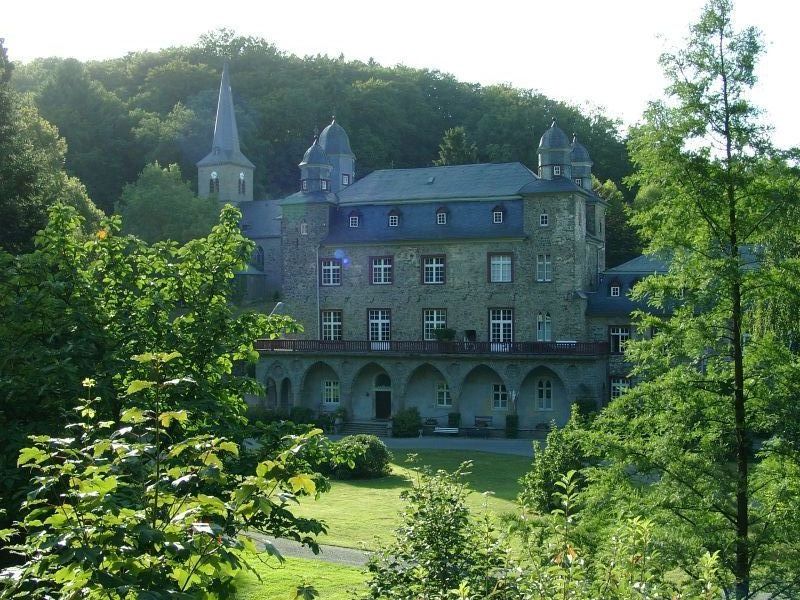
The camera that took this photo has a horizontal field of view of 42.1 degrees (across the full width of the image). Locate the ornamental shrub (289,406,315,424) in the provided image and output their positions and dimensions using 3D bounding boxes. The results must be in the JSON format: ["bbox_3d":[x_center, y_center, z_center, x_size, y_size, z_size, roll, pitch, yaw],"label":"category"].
[{"bbox_3d":[-7.205,8.558,76.073,1.850,1.600,1.500,-1,-1,23],"label":"ornamental shrub"}]

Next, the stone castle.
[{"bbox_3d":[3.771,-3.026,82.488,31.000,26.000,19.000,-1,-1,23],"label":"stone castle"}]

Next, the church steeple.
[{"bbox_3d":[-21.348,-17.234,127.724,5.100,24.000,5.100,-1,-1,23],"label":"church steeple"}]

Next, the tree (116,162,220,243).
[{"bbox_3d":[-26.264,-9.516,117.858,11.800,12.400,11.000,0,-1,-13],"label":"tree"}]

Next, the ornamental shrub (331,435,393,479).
[{"bbox_3d":[-2.026,8.457,56.200,3.200,2.300,2.800,0,-1,-2],"label":"ornamental shrub"}]

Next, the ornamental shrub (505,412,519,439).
[{"bbox_3d":[7.554,8.503,70.459,0.920,1.750,0.880,-1,-1,23],"label":"ornamental shrub"}]

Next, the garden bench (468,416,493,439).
[{"bbox_3d":[5.643,8.690,72.011,1.600,1.000,0.650,-1,-1,23],"label":"garden bench"}]

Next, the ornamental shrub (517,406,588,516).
[{"bbox_3d":[6.745,7.011,46.000,2.900,4.600,2.800,0,-1,8],"label":"ornamental shrub"}]

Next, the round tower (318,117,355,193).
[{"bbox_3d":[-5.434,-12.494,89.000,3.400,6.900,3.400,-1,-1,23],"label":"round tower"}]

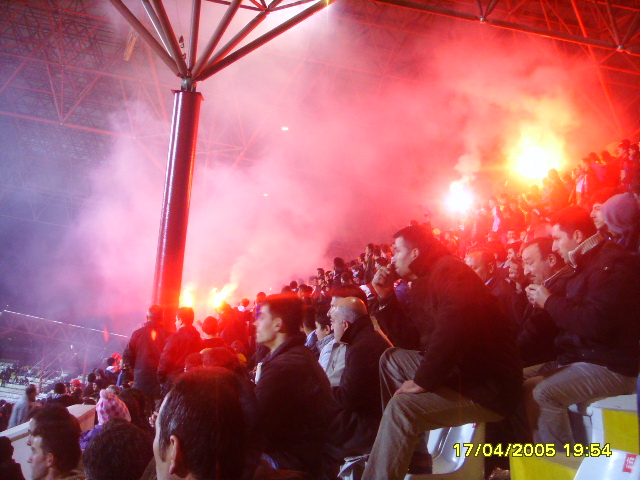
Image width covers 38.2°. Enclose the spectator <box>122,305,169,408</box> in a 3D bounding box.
[{"bbox_3d":[-1.900,1.577,10.300,0.560,1.700,0.360,9,-9,-30],"label":"spectator"}]

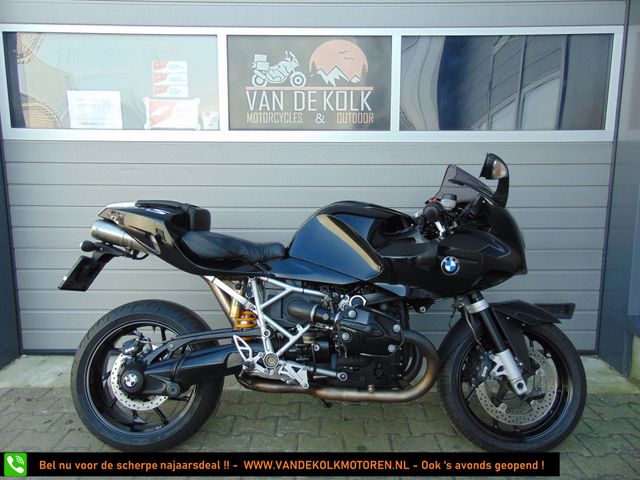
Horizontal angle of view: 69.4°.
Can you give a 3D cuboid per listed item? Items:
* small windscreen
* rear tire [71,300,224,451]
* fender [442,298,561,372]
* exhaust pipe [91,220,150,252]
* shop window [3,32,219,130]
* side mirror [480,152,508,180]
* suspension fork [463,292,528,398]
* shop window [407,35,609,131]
[{"bbox_3d":[0.598,-0.230,1.862,0.220,0.165,0.290,0,2,2],"label":"small windscreen"},{"bbox_3d":[-0.708,0.548,1.923,0.630,0.630,0.180,0,2,2],"label":"rear tire"},{"bbox_3d":[0.725,0.389,1.884,0.465,0.275,0.170,0,2,1],"label":"fender"},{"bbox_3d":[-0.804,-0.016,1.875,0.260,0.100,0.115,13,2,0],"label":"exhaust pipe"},{"bbox_3d":[-1.169,-0.892,2.615,1.200,0.525,0.040,0,8,0],"label":"shop window"},{"bbox_3d":[0.568,-0.239,1.524,0.085,0.090,0.140,9,3,12],"label":"side mirror"},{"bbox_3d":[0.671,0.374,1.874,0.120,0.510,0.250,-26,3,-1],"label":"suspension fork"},{"bbox_3d":[1.079,-0.911,2.696,1.232,0.548,0.050,0,7,0],"label":"shop window"}]

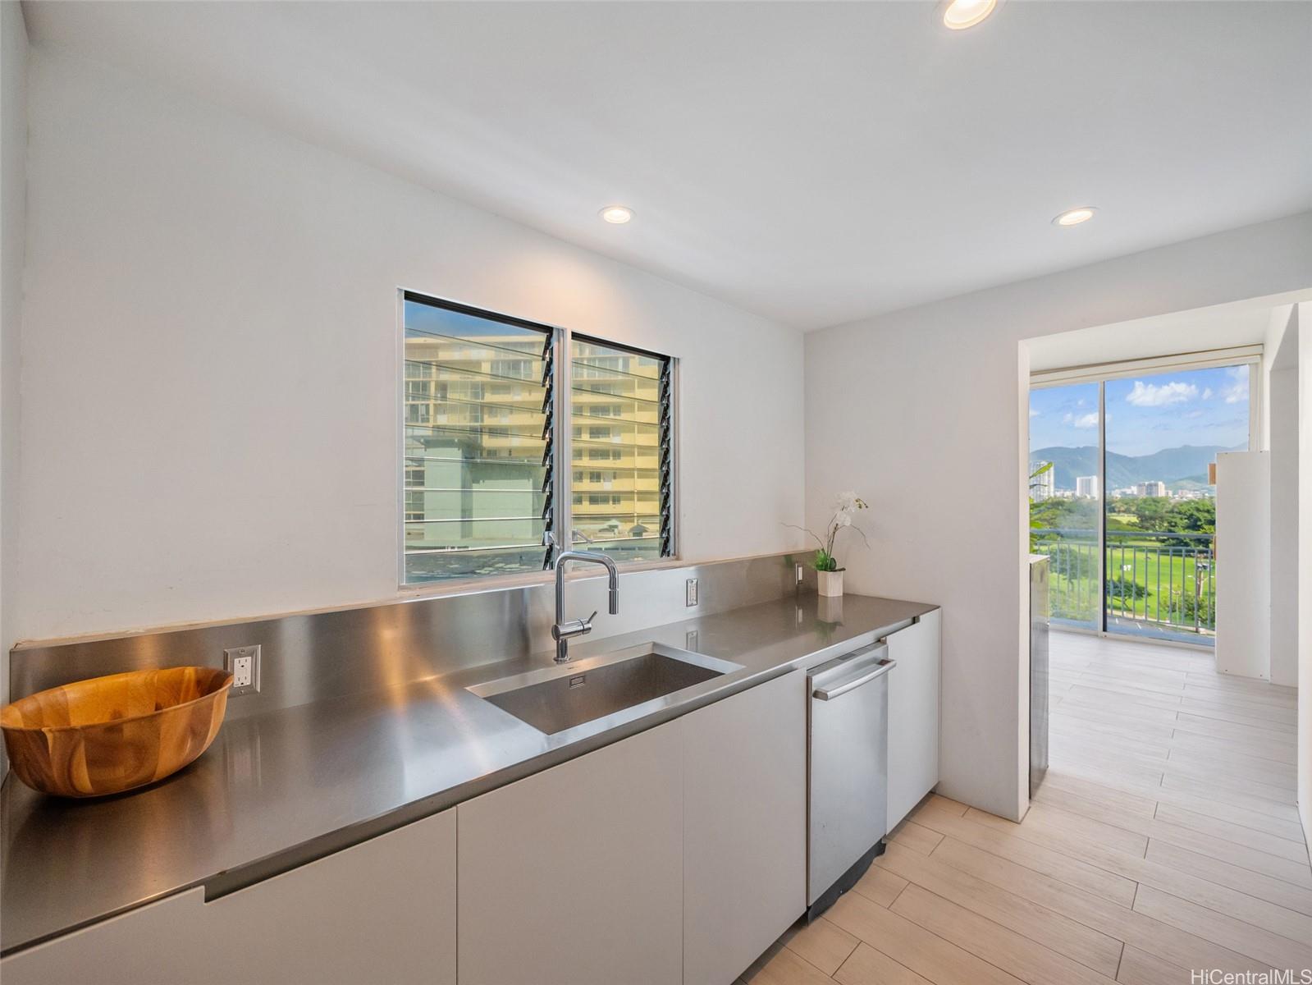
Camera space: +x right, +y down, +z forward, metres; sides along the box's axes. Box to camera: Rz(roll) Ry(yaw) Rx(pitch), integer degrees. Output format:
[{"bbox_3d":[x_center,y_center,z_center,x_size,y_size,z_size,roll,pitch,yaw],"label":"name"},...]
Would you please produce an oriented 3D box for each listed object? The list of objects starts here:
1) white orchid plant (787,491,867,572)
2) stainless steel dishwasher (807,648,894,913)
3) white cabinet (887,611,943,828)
[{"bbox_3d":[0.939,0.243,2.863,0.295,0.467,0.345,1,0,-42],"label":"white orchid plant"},{"bbox_3d":[0.562,1.039,2.205,0.597,0.859,0.624,1,0,-42],"label":"stainless steel dishwasher"},{"bbox_3d":[0.976,1.000,2.626,0.572,0.880,0.605,1,0,-42],"label":"white cabinet"}]

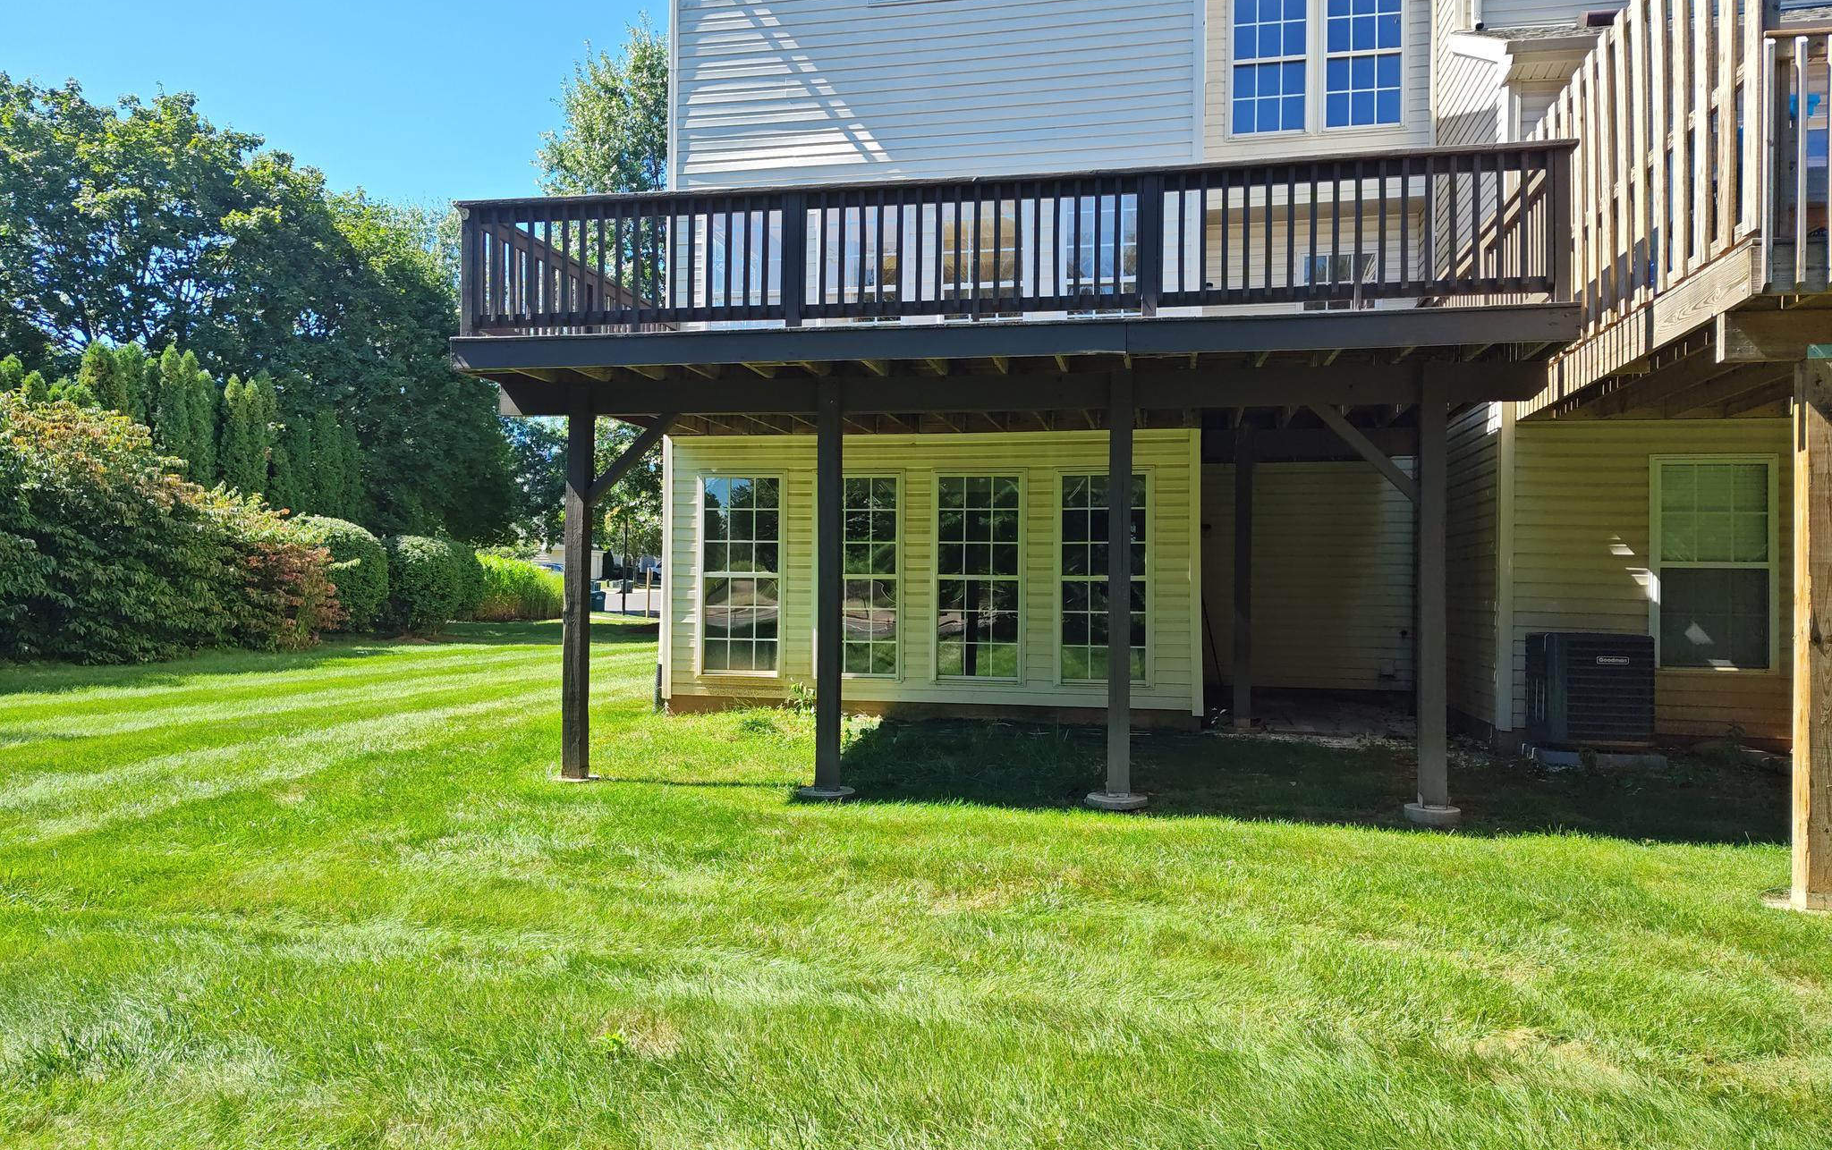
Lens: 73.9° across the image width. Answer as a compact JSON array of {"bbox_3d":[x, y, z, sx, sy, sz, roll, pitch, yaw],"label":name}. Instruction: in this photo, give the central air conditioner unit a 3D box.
[{"bbox_3d":[4.958,0.840,8.984,0.670,0.823,0.670,1,0,12],"label":"central air conditioner unit"}]

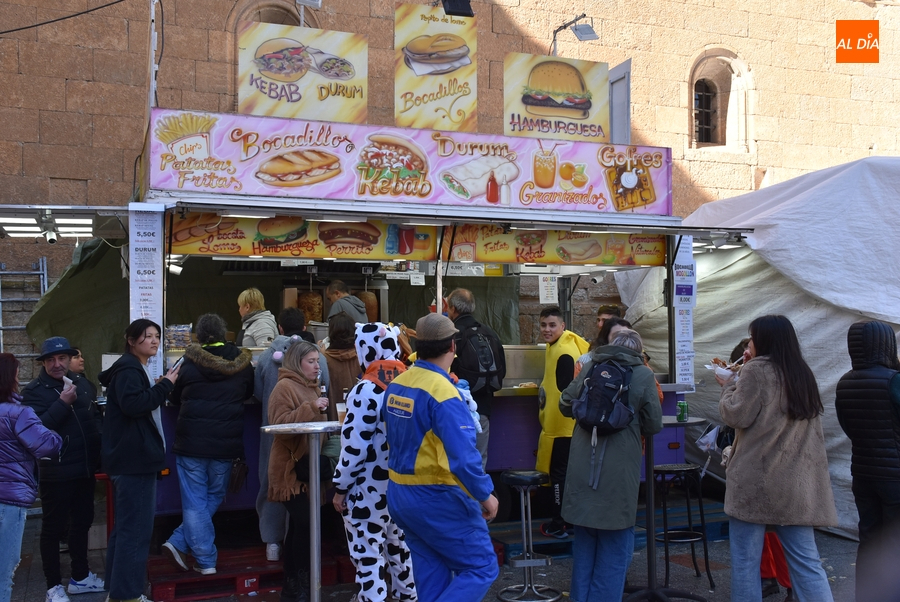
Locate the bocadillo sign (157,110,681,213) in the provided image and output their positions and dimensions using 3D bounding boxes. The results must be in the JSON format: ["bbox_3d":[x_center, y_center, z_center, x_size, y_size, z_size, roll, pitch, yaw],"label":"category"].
[{"bbox_3d":[-0.103,-1.014,6.847,4.130,0.560,0.070,1,-2,-19],"label":"bocadillo sign"}]

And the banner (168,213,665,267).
[{"bbox_3d":[-0.069,-0.467,6.881,3.990,0.350,0.050,1,-2,-19],"label":"banner"}]

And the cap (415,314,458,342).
[{"bbox_3d":[-0.067,0.132,4.500,0.195,0.135,0.265,-3,6,42],"label":"cap"}]

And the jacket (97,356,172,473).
[{"bbox_3d":[-1.921,0.689,5.520,0.450,0.755,0.450,0,-3,0],"label":"jacket"}]

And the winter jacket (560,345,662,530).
[{"bbox_3d":[0.906,0.766,5.055,0.580,1.020,0.420,0,-2,6],"label":"winter jacket"}]

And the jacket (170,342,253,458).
[{"bbox_3d":[-1.508,0.638,5.720,0.540,0.750,0.430,1,-3,-22],"label":"jacket"}]

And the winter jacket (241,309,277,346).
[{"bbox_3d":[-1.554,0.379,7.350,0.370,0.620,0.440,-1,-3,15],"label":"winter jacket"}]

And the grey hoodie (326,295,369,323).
[{"bbox_3d":[-0.868,0.209,7.700,0.360,0.610,0.460,-2,-3,41],"label":"grey hoodie"}]

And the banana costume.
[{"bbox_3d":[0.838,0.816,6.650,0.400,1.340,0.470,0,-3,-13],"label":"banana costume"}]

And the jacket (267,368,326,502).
[{"bbox_3d":[-0.926,0.817,5.473,0.360,0.810,0.430,0,-2,13],"label":"jacket"}]

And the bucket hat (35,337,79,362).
[{"bbox_3d":[-2.440,0.305,5.600,0.270,0.135,0.290,-8,-2,-30],"label":"bucket hat"}]

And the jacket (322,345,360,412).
[{"bbox_3d":[-0.707,0.647,5.980,0.460,0.720,0.340,0,-2,-6],"label":"jacket"}]

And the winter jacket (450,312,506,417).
[{"bbox_3d":[0.178,0.443,6.288,0.500,0.730,0.380,1,-2,-25],"label":"winter jacket"}]

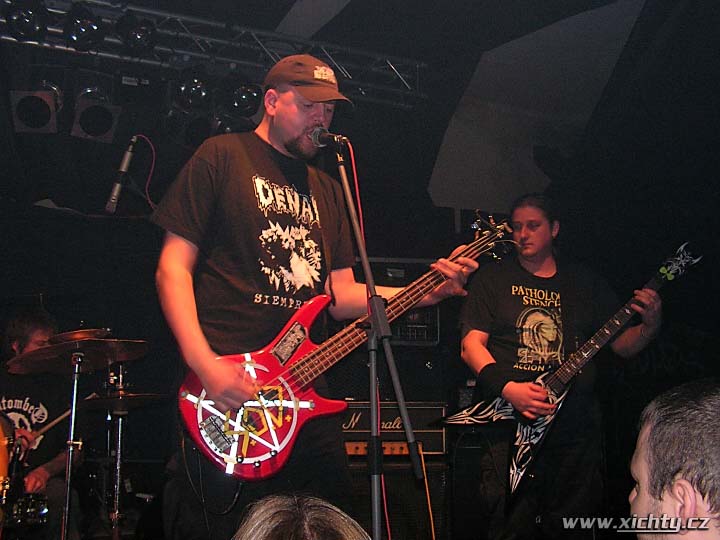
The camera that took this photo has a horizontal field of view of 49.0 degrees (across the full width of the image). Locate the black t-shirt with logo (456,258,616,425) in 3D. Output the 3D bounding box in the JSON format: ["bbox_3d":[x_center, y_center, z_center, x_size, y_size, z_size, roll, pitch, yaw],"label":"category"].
[{"bbox_3d":[0.630,0.267,2.850,0.540,0.590,0.300,-2,-9,10],"label":"black t-shirt with logo"}]

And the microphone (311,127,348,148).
[{"bbox_3d":[-0.077,-0.328,1.950,0.052,0.052,0.165,4,10,-29],"label":"microphone"}]

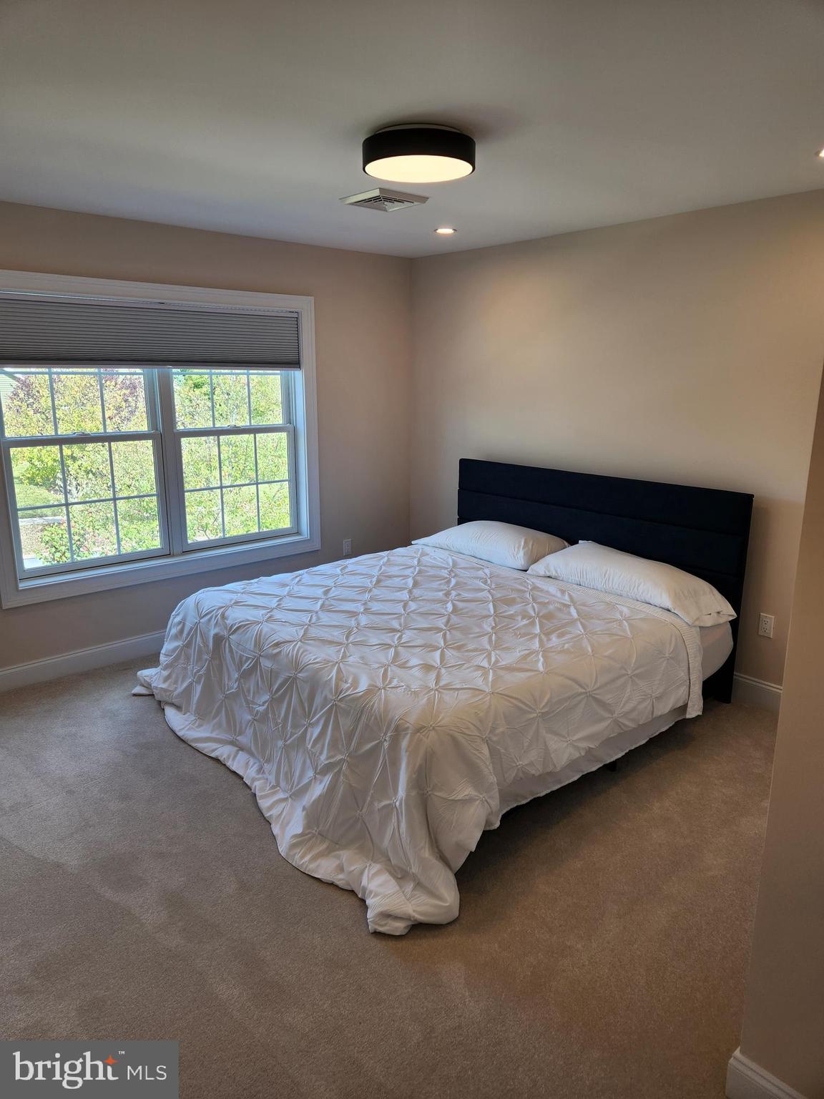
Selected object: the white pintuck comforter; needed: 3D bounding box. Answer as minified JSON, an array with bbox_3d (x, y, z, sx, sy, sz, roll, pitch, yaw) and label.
[{"bbox_3d":[-0.056,0.526,3.554,1.966,0.638,2.293,-12,18,-40],"label":"white pintuck comforter"}]

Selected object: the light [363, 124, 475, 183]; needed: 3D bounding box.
[{"bbox_3d":[0.025,-1.356,2.507,0.386,0.101,0.386,0,14,0],"label":"light"}]

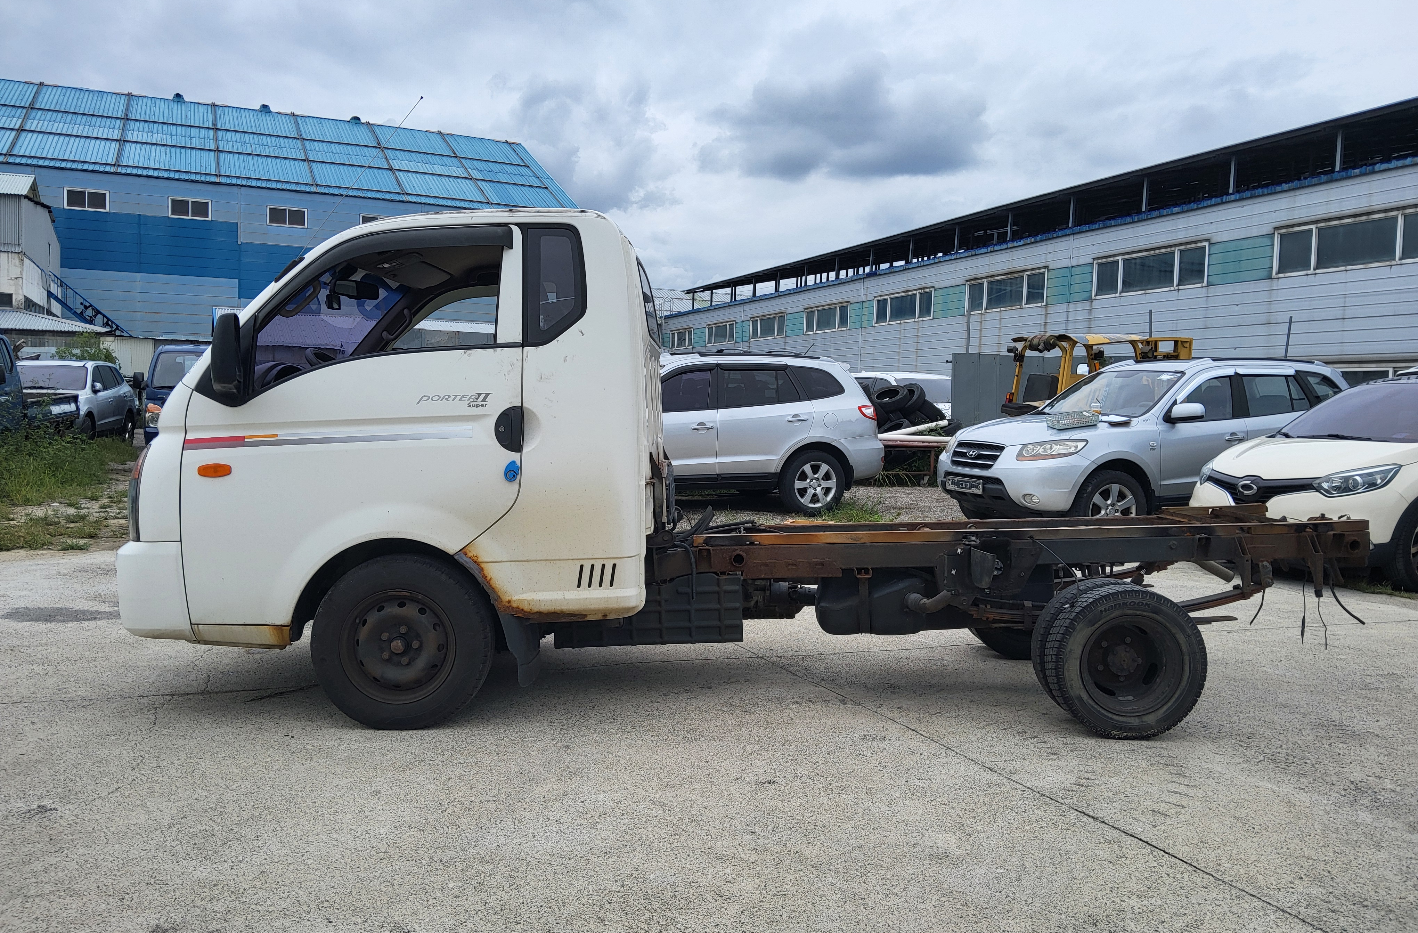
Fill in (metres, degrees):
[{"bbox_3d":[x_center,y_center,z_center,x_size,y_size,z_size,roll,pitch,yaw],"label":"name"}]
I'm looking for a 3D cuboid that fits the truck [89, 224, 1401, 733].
[{"bbox_3d":[0.170,-0.045,4.720,5.000,1.980,1.760,1,3,1],"label":"truck"}]

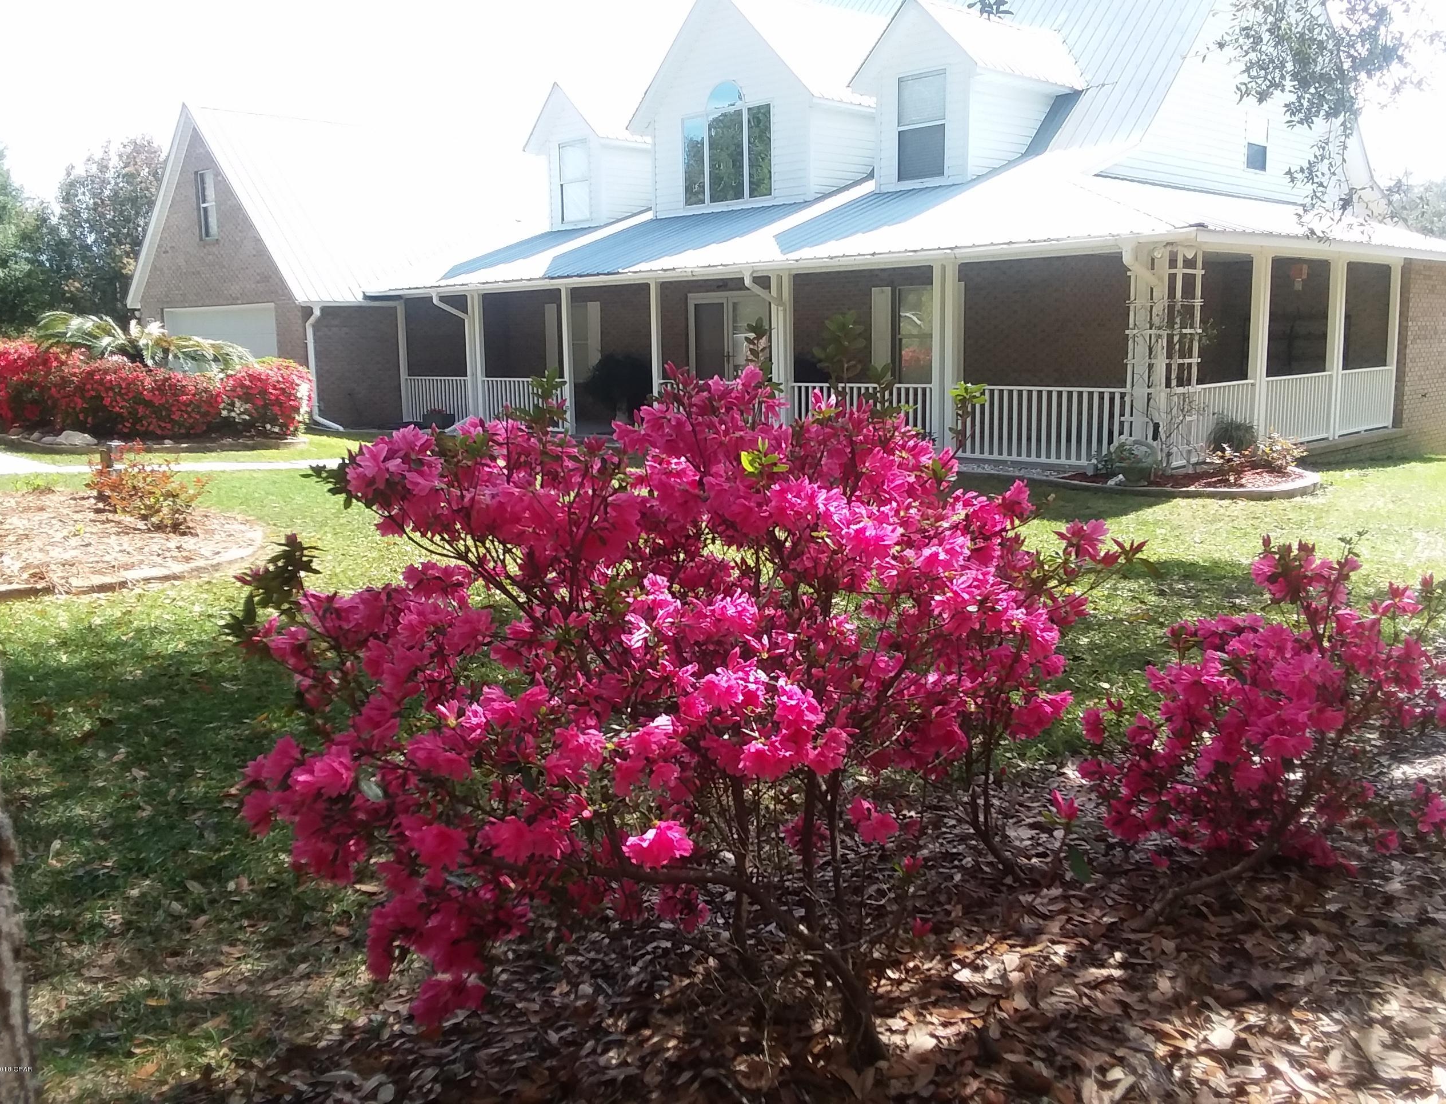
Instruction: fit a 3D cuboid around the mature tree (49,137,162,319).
[{"bbox_3d":[-17.520,-8.211,36.334,4.200,7.700,4.200,-6,11,-25],"label":"mature tree"}]

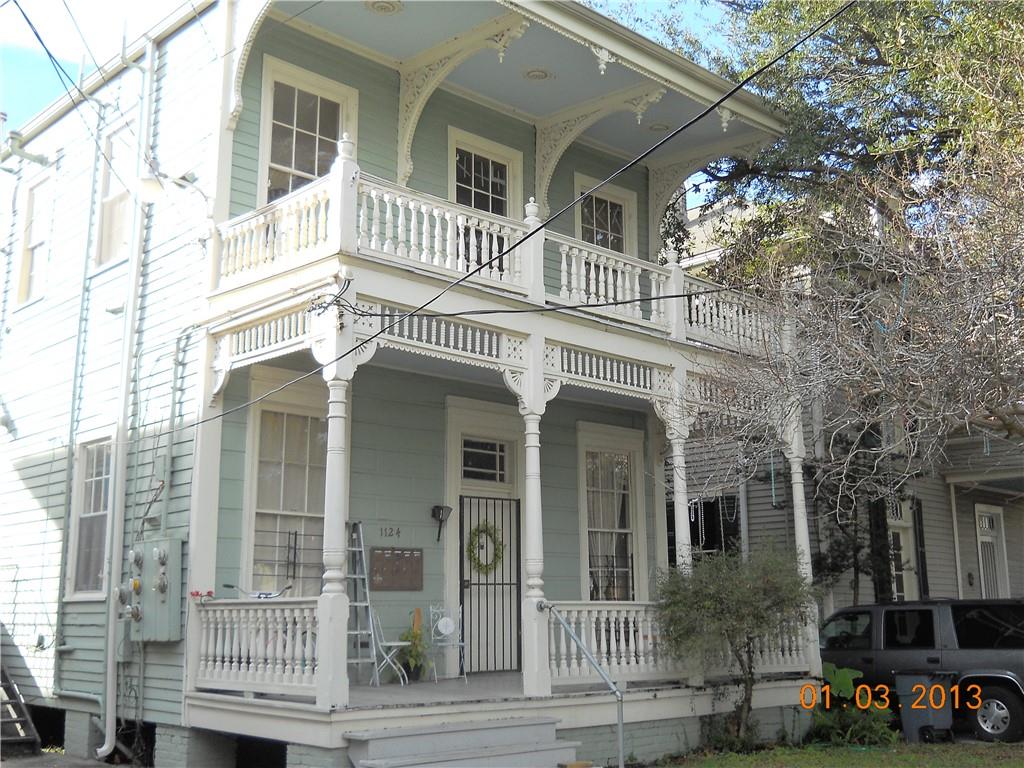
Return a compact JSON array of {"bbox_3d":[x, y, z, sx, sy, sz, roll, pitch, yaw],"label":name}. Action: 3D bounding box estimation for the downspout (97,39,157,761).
[{"bbox_3d":[-4.402,-0.099,12.523,0.240,8.350,0.130,10,-16,-41],"label":"downspout"}]

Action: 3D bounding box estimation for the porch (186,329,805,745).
[{"bbox_3d":[0.265,1.831,12.318,7.000,3.600,2.600,10,-16,-41],"label":"porch"}]

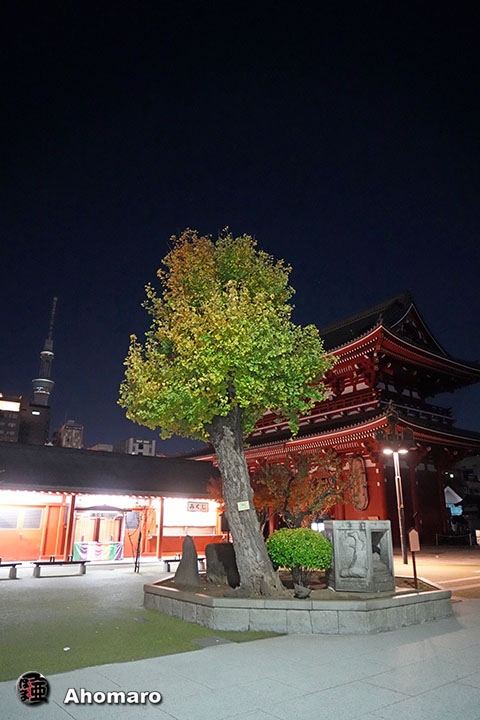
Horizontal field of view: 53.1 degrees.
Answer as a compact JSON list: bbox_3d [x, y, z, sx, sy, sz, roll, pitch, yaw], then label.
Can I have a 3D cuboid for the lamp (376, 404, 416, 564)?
[{"bbox_3d":[7.403,5.606,22.111,1.800,7.050,0.600,-1,-19,5],"label":"lamp"}]

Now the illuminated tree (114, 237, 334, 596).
[{"bbox_3d":[-0.250,0.593,9.563,4.200,7.300,4.000,1,-19,0],"label":"illuminated tree"}]

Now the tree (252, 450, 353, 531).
[{"bbox_3d":[2.307,5.337,17.211,3.900,4.200,3.600,1,-19,0],"label":"tree"}]

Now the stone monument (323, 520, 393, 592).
[{"bbox_3d":[2.317,3.805,9.399,1.300,1.230,1.120,-7,-20,22],"label":"stone monument"}]

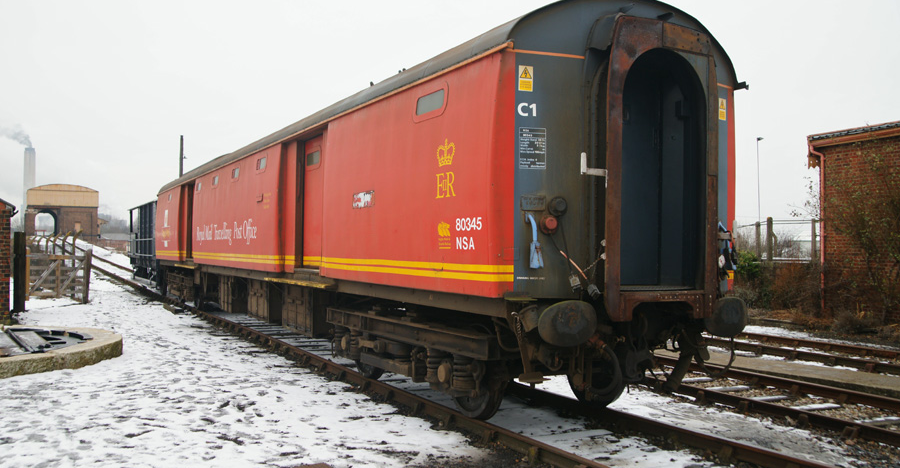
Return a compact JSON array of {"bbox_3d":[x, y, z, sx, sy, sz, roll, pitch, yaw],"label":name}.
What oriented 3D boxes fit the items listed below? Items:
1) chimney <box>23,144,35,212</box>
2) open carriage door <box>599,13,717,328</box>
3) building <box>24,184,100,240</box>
[{"bbox_3d":[-841.000,-69.700,1500.000,21.000,200.000,21.000,1,-2,-29],"label":"chimney"},{"bbox_3d":[1.754,-0.522,6.415,1.280,2.480,0.220,1,-2,-29],"label":"open carriage door"},{"bbox_3d":[-65.800,-2.500,127.300,10.500,10.900,12.000,1,-2,-28],"label":"building"}]

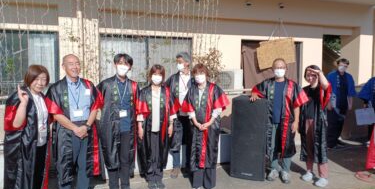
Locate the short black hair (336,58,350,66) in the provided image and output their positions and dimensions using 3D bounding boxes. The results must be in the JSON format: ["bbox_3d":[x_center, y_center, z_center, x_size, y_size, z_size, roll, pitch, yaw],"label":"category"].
[{"bbox_3d":[3.059,-0.633,5.749,0.190,0.170,0.220,2,5,27],"label":"short black hair"}]

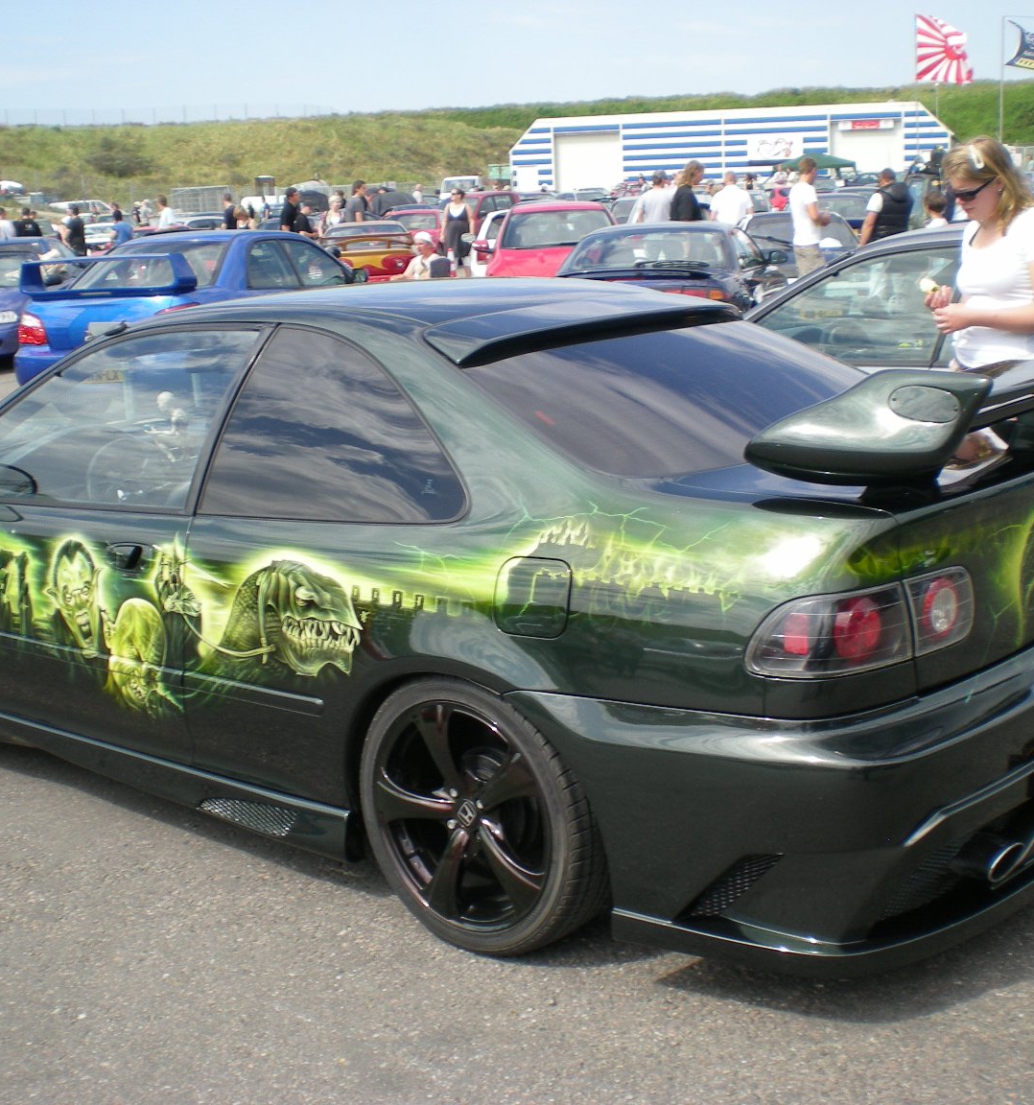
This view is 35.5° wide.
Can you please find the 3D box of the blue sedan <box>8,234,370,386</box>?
[{"bbox_3d":[-2.211,-1.935,13.336,1.740,1.440,4.410,2,13,20],"label":"blue sedan"}]

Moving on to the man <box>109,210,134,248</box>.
[{"bbox_3d":[-8.044,-6.130,33.000,0.380,1.730,0.500,8,16,40],"label":"man"}]

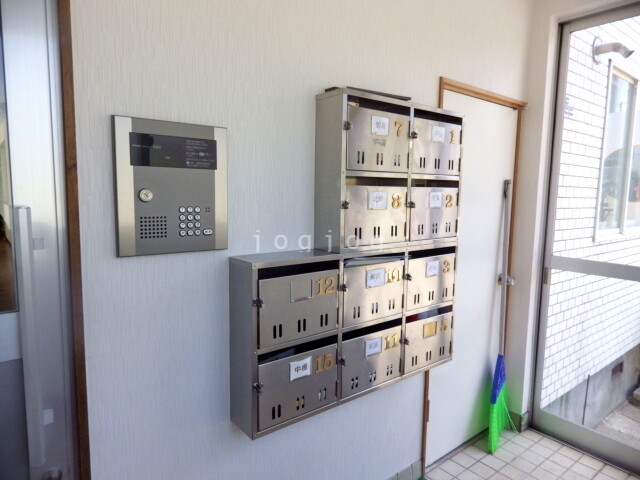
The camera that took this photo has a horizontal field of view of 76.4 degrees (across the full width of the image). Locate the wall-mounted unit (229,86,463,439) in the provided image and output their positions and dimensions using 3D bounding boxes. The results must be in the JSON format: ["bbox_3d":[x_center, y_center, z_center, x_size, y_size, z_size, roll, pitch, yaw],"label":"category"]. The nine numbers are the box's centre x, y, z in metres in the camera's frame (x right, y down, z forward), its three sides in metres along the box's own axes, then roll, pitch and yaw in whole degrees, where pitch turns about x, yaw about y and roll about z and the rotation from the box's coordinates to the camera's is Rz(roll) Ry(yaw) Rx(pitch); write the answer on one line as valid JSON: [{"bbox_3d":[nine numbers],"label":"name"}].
[{"bbox_3d":[0.161,0.028,1.513,1.012,1.062,0.140,-4,7,-39],"label":"wall-mounted unit"}]

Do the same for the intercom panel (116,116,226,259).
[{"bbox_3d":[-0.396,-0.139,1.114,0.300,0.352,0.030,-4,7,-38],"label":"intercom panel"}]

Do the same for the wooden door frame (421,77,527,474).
[{"bbox_3d":[0.796,0.189,2.132,0.778,1.865,0.080,-4,7,-38],"label":"wooden door frame"}]

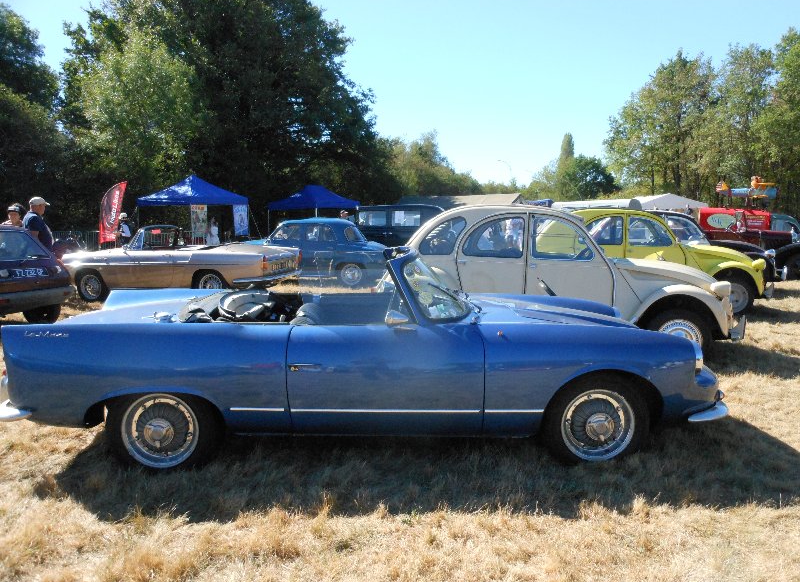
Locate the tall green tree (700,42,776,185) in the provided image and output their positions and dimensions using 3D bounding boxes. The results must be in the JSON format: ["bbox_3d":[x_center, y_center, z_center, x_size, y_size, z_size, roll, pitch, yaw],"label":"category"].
[{"bbox_3d":[29.039,-13.076,55.869,7.500,15.990,7.500,0,7,0],"label":"tall green tree"}]

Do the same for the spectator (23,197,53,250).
[{"bbox_3d":[-5.422,-0.518,9.704,0.420,1.760,0.520,-1,7,-10],"label":"spectator"}]

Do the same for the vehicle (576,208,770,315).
[{"bbox_3d":[3.729,-0.511,10.218,3.830,1.600,1.480,2,7,20],"label":"vehicle"}]

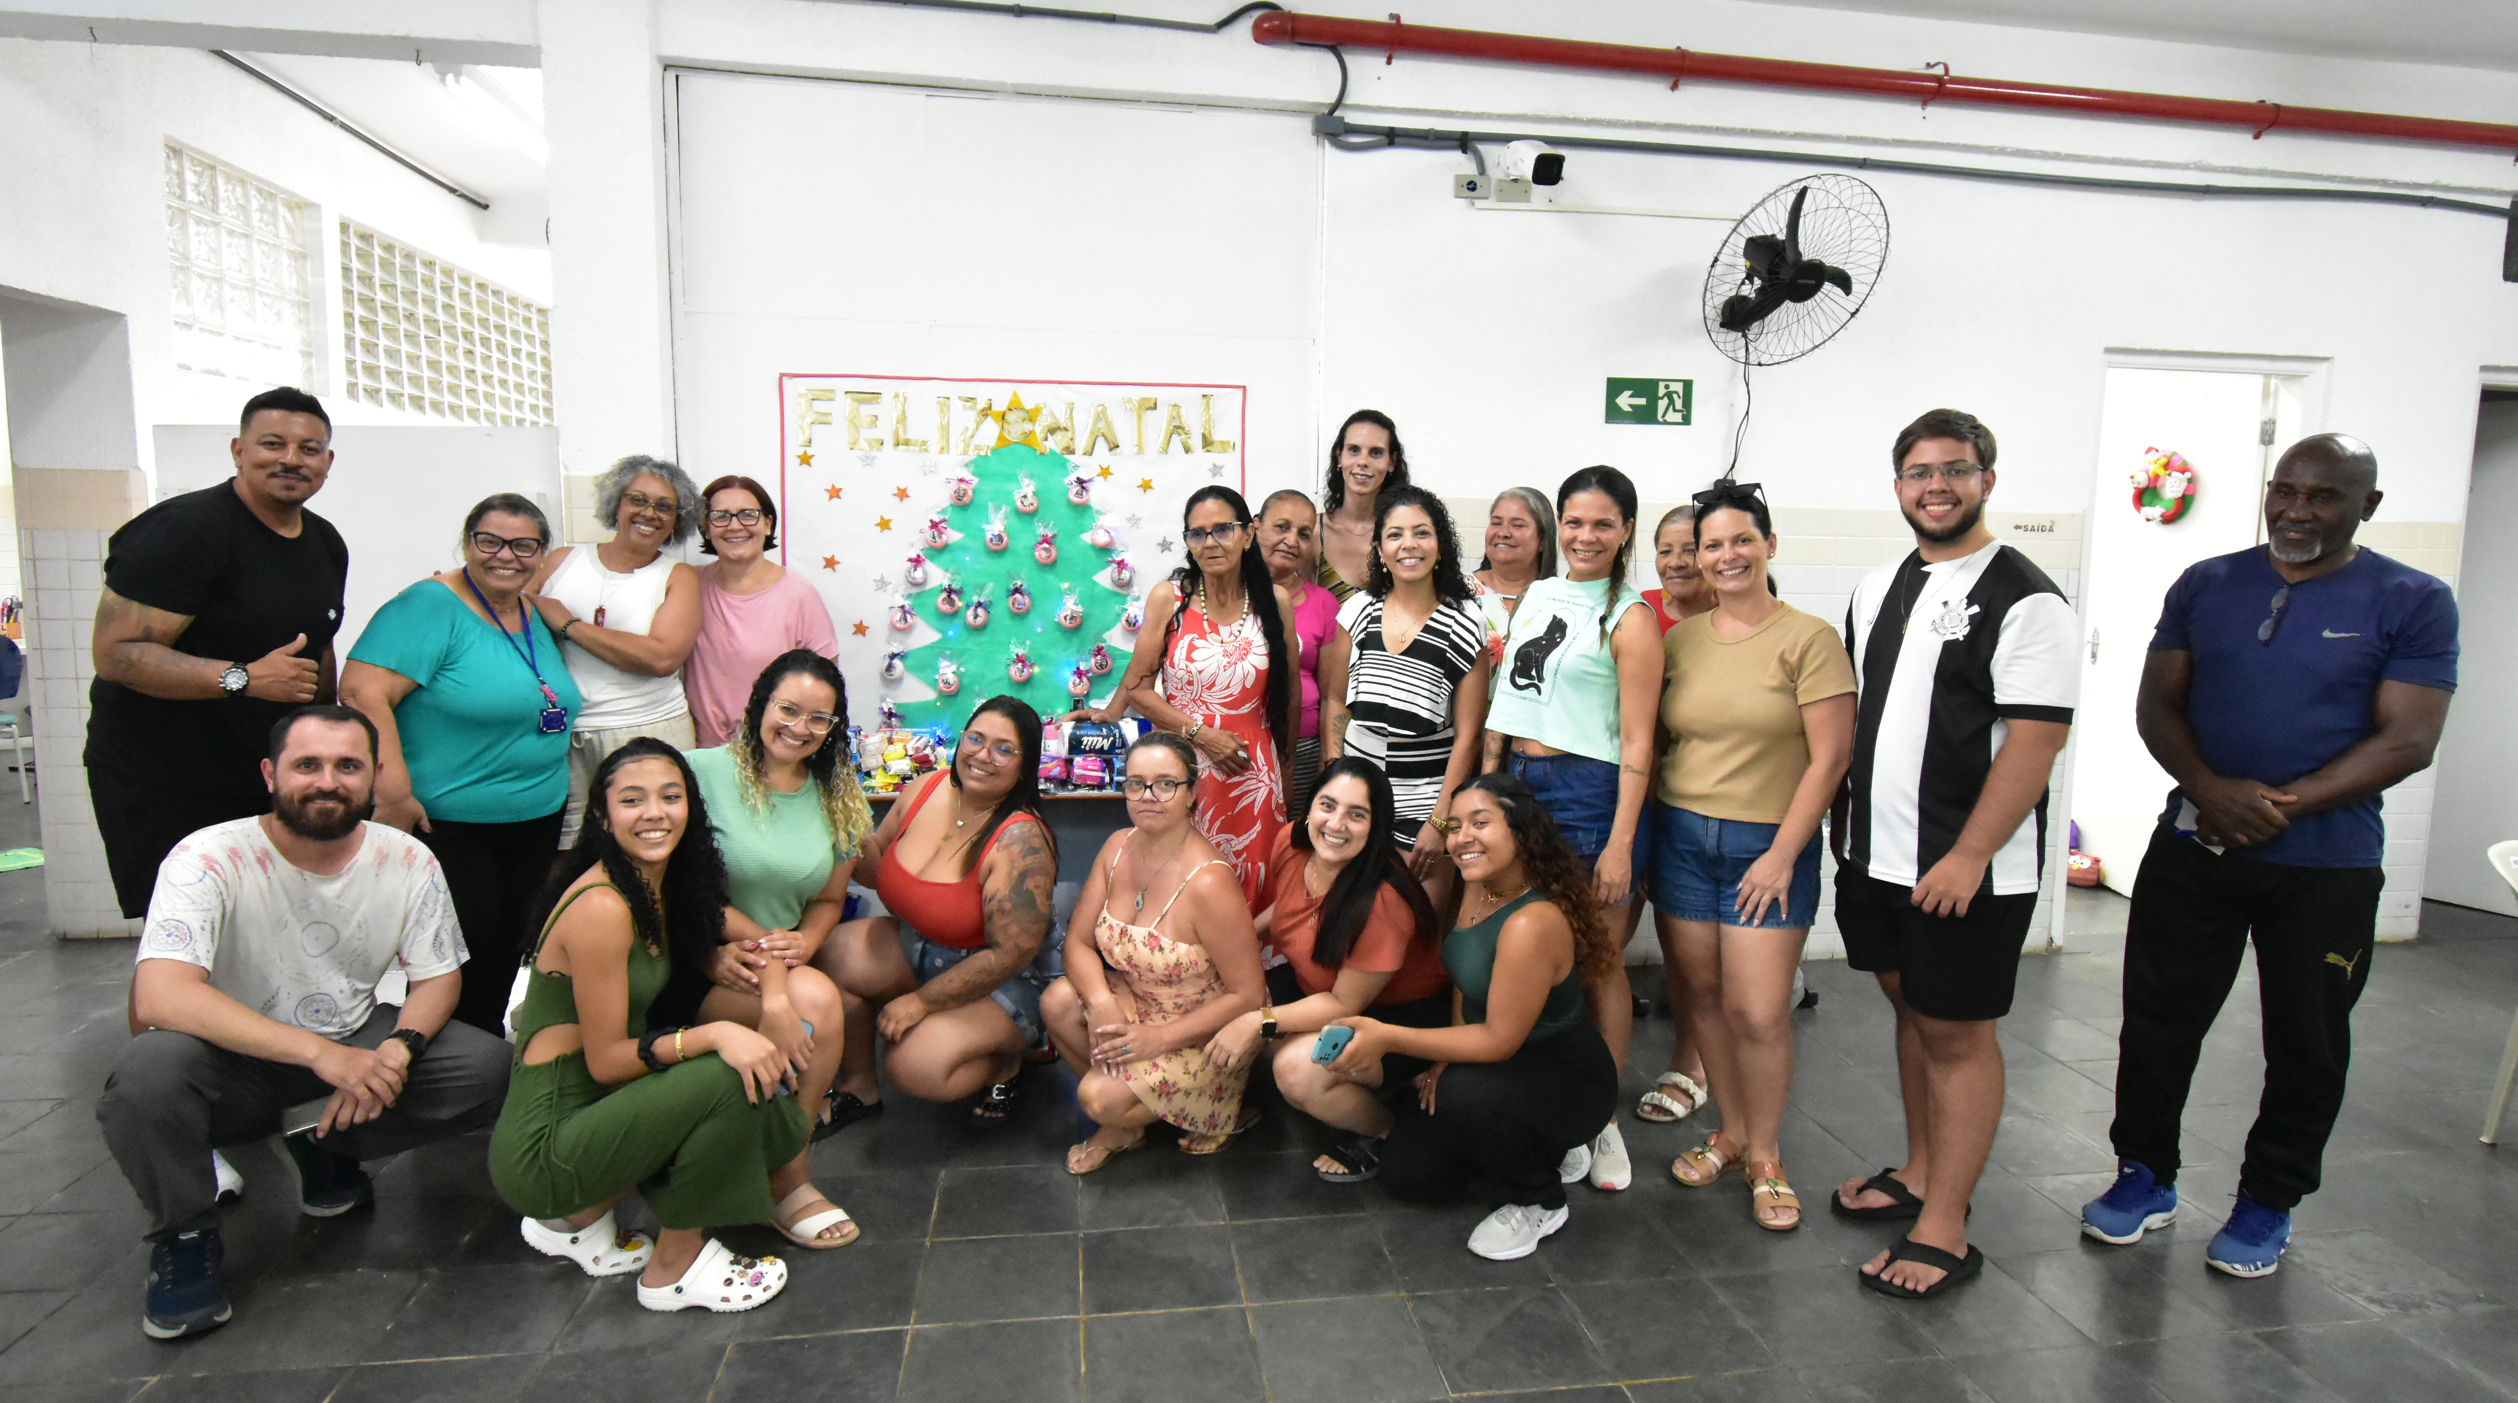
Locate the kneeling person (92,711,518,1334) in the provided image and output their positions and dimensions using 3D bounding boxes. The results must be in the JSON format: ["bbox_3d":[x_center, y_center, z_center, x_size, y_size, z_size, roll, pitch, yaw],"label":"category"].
[{"bbox_3d":[-1.873,0.561,2.696,0.700,1.090,0.670,-3,8,-32],"label":"kneeling person"}]

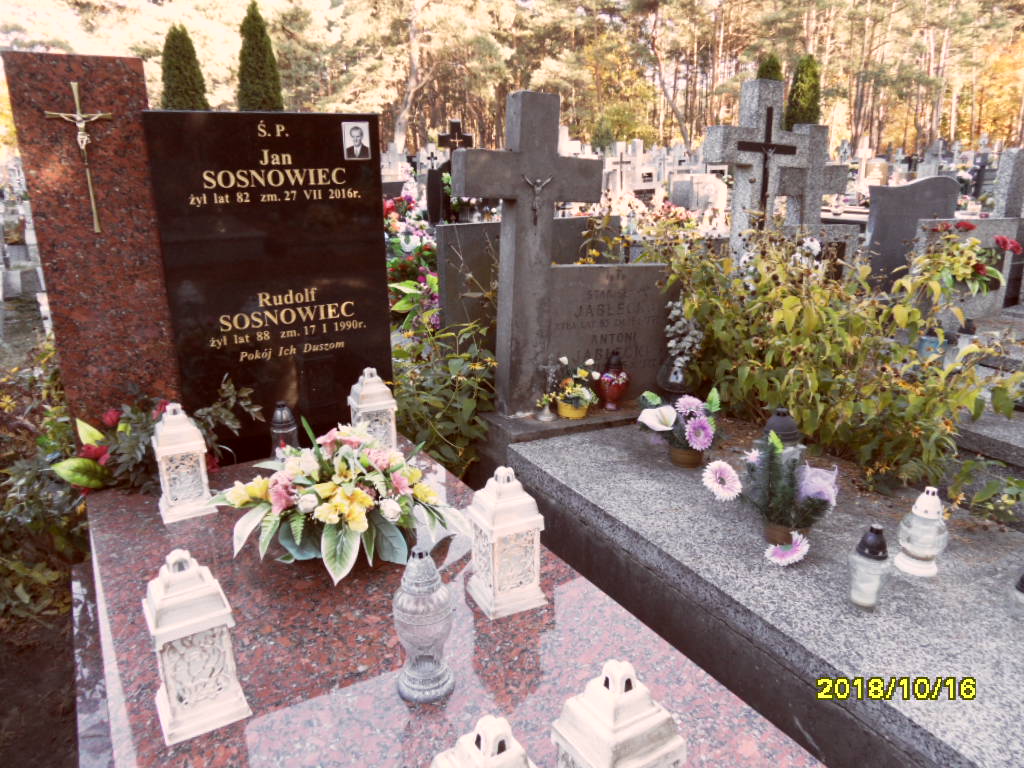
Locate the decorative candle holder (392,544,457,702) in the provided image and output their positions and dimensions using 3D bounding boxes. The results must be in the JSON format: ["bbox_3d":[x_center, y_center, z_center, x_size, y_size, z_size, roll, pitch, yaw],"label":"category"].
[{"bbox_3d":[-0.151,0.394,1.192,0.102,0.266,0.102,0,18,0],"label":"decorative candle holder"}]

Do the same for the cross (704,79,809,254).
[{"bbox_3d":[1.110,-0.778,3.312,0.570,1.170,0.110,-11,20,-30],"label":"cross"}]

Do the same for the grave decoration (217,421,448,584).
[{"bbox_3d":[-0.454,0.280,1.783,0.560,0.340,0.420,-5,18,-15],"label":"grave decoration"}]

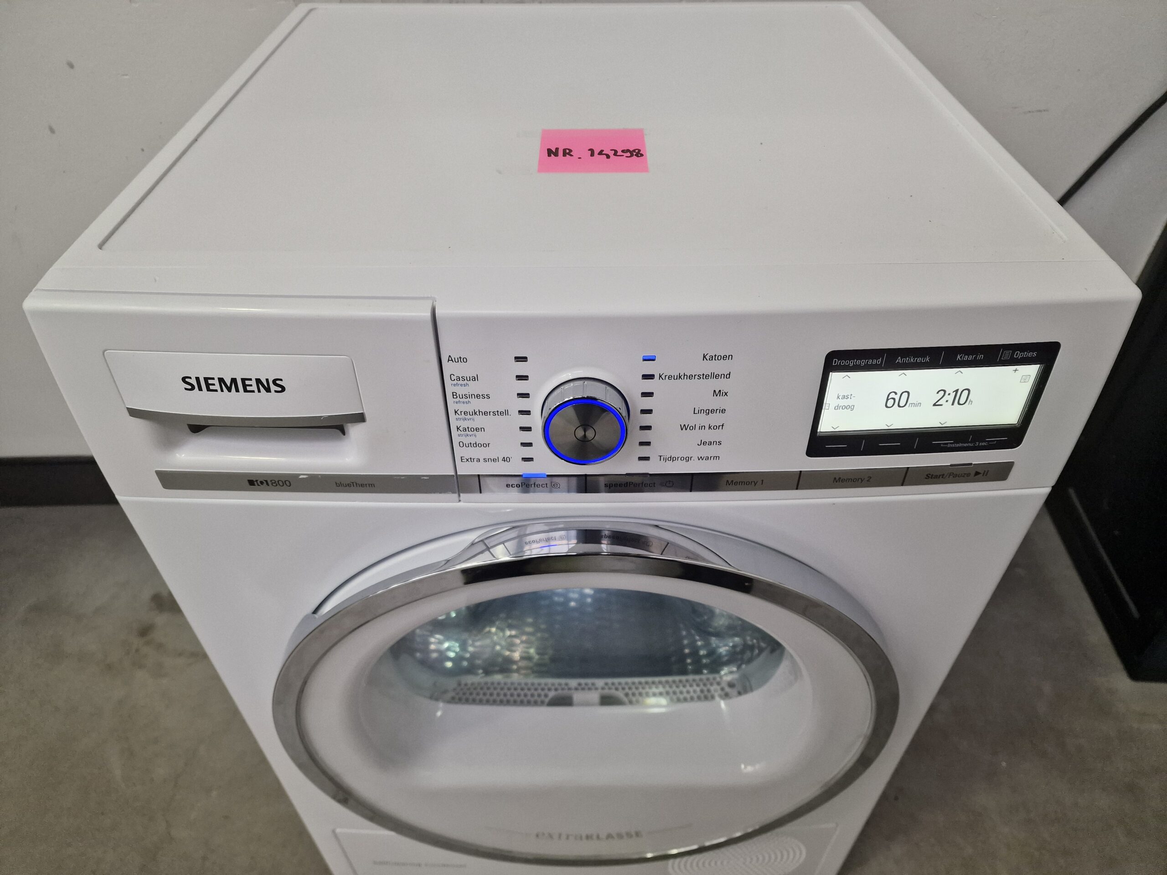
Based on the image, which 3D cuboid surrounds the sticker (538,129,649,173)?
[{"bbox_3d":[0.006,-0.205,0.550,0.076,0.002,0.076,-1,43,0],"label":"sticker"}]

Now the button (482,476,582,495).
[{"bbox_3d":[-0.031,0.028,0.478,0.065,0.015,0.008,-1,36,0],"label":"button"}]

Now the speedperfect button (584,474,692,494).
[{"bbox_3d":[0.034,0.027,0.478,0.066,0.015,0.008,-1,36,0],"label":"speedperfect button"}]

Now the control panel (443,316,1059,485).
[{"bbox_3d":[0.097,-0.014,0.441,0.352,0.126,0.030,-1,36,0],"label":"control panel"}]

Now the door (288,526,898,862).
[{"bbox_3d":[0.002,0.240,0.647,0.490,0.490,0.050,-1,41,0],"label":"door"}]

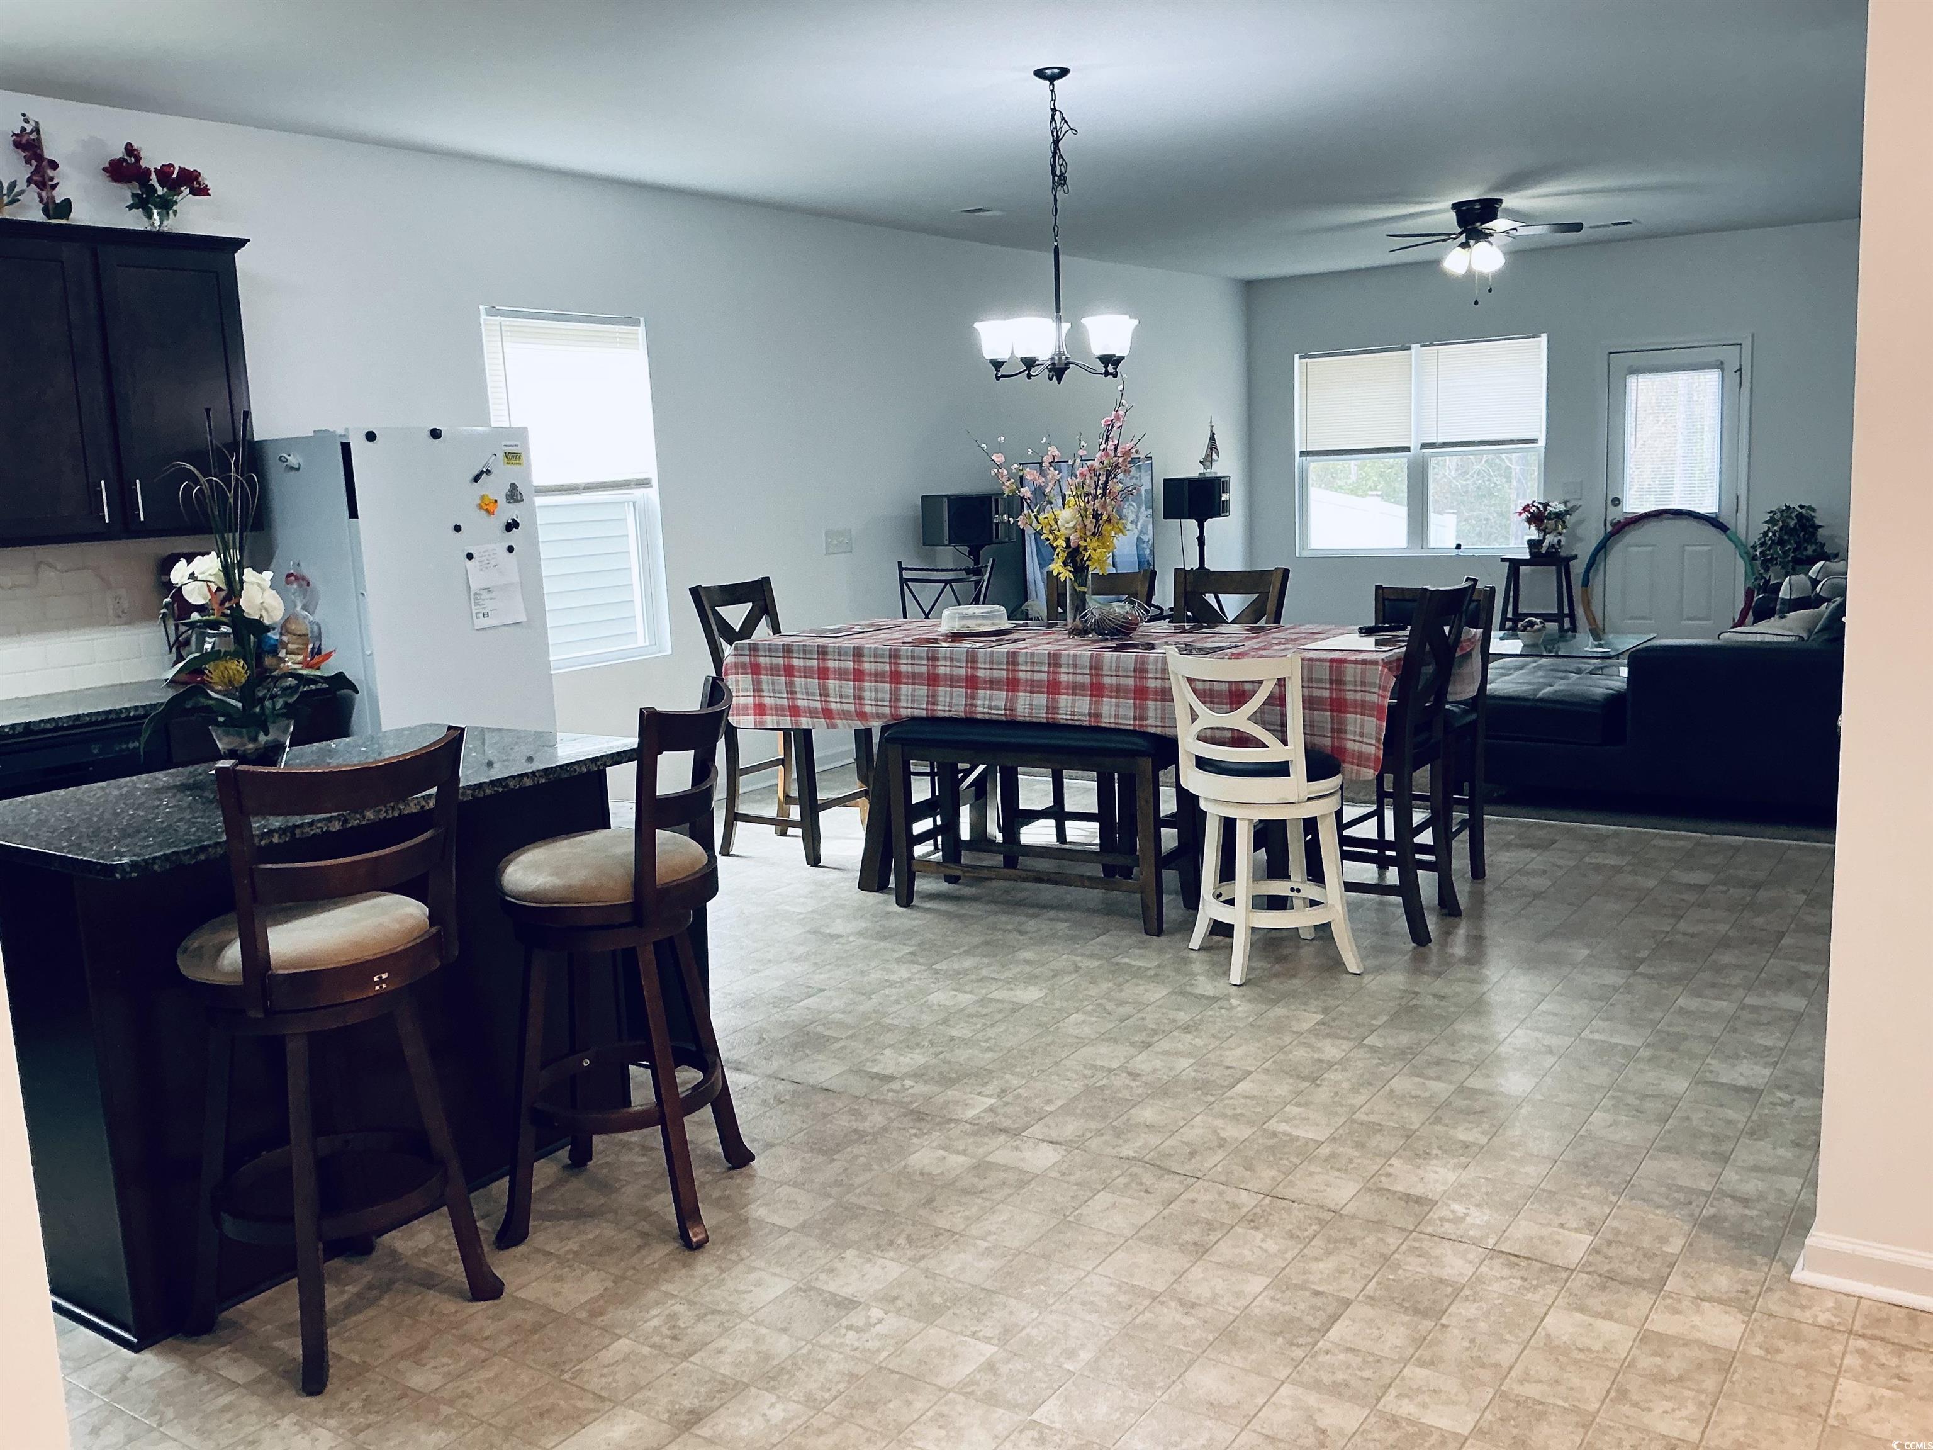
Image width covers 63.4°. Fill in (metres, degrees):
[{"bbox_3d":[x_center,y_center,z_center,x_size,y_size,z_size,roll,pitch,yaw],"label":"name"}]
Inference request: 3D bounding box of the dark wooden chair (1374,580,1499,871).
[{"bbox_3d":[1.522,0.056,5.329,0.430,1.026,0.500,4,12,36],"label":"dark wooden chair"}]

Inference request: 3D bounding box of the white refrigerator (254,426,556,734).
[{"bbox_3d":[-1.978,-0.180,5.581,0.680,1.690,0.710,4,11,35],"label":"white refrigerator"}]

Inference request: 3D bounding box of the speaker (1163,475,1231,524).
[{"bbox_3d":[1.468,-1.449,10.000,0.410,0.260,0.240,-10,12,-37],"label":"speaker"}]

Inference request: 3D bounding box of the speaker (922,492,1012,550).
[{"bbox_3d":[0.012,-1.056,8.070,0.400,0.270,0.260,-8,11,-32],"label":"speaker"}]

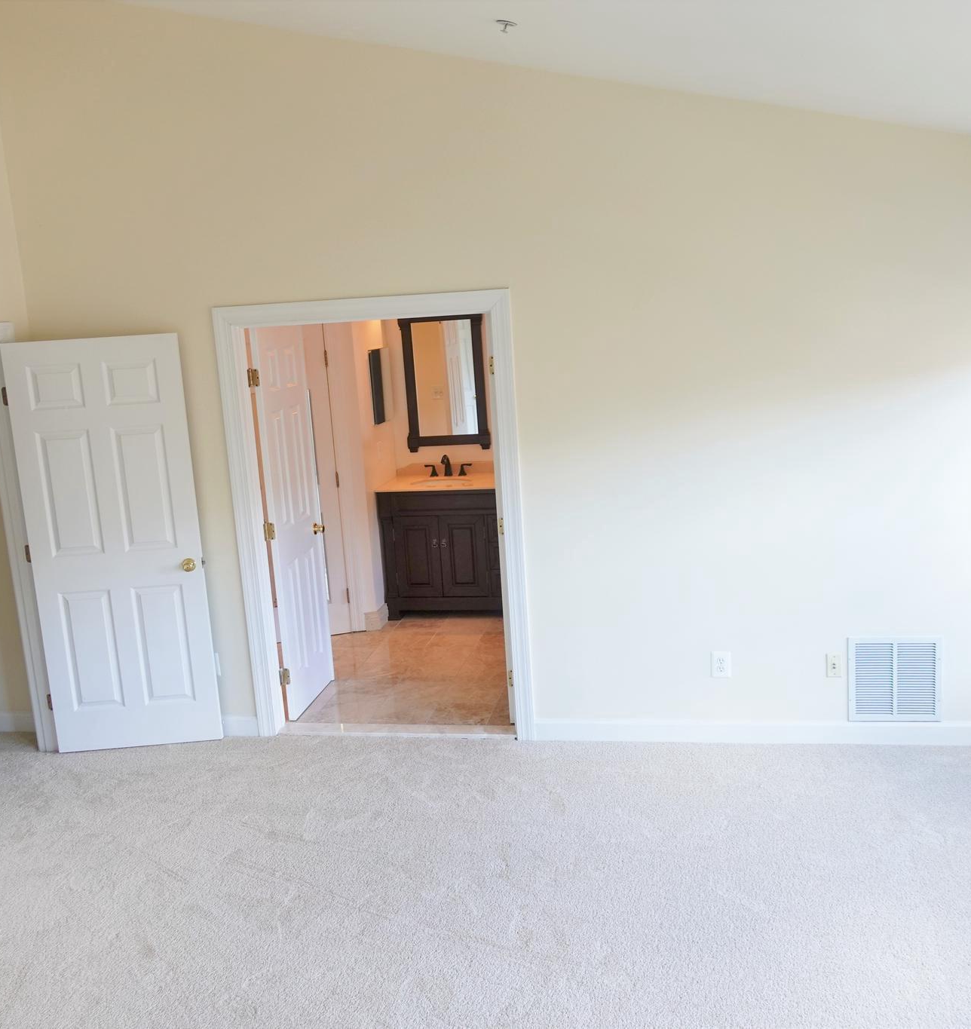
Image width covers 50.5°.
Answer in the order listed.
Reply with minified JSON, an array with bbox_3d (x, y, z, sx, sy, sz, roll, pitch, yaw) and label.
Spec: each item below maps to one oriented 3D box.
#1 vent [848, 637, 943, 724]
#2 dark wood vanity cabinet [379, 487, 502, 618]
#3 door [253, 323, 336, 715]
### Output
[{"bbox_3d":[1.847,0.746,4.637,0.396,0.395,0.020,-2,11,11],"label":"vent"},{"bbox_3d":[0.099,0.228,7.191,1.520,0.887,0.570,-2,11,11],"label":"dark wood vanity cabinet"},{"bbox_3d":[-1.021,0.022,5.504,0.040,2.030,0.610,-2,11,11],"label":"door"}]

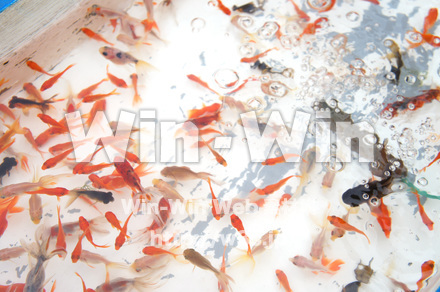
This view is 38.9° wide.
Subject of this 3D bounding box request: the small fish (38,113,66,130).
[{"bbox_3d":[-0.218,-0.030,0.811,0.051,0.013,0.012,28,59,18],"label":"small fish"}]

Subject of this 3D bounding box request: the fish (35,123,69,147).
[{"bbox_3d":[-0.221,-0.013,0.832,0.054,0.022,0.016,-32,62,-19],"label":"fish"}]

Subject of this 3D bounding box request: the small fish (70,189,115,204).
[{"bbox_3d":[-0.161,0.064,0.779,0.056,0.018,0.016,1,63,1],"label":"small fish"}]

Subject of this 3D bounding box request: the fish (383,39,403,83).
[{"bbox_3d":[0.237,-0.117,0.864,0.016,0.021,0.070,1,59,0],"label":"fish"}]

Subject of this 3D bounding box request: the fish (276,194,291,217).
[{"bbox_3d":[0.079,0.075,0.775,0.012,0.016,0.035,29,61,17],"label":"fish"}]

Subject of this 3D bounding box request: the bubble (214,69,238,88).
[{"bbox_3d":[0.007,-0.079,0.721,0.027,0.014,0.027,0,60,7],"label":"bubble"}]

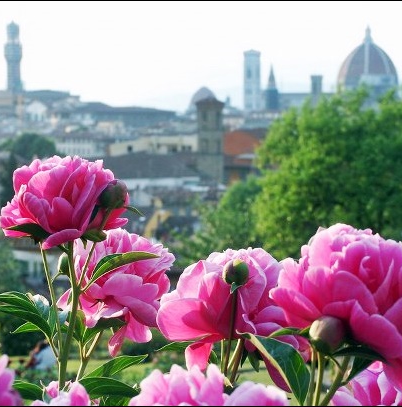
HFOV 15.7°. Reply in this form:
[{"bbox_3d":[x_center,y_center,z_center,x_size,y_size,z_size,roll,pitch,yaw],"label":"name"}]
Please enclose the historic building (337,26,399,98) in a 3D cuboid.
[{"bbox_3d":[149.150,-128.099,1305.000,54.500,60.000,54.500,2,4,22],"label":"historic building"}]

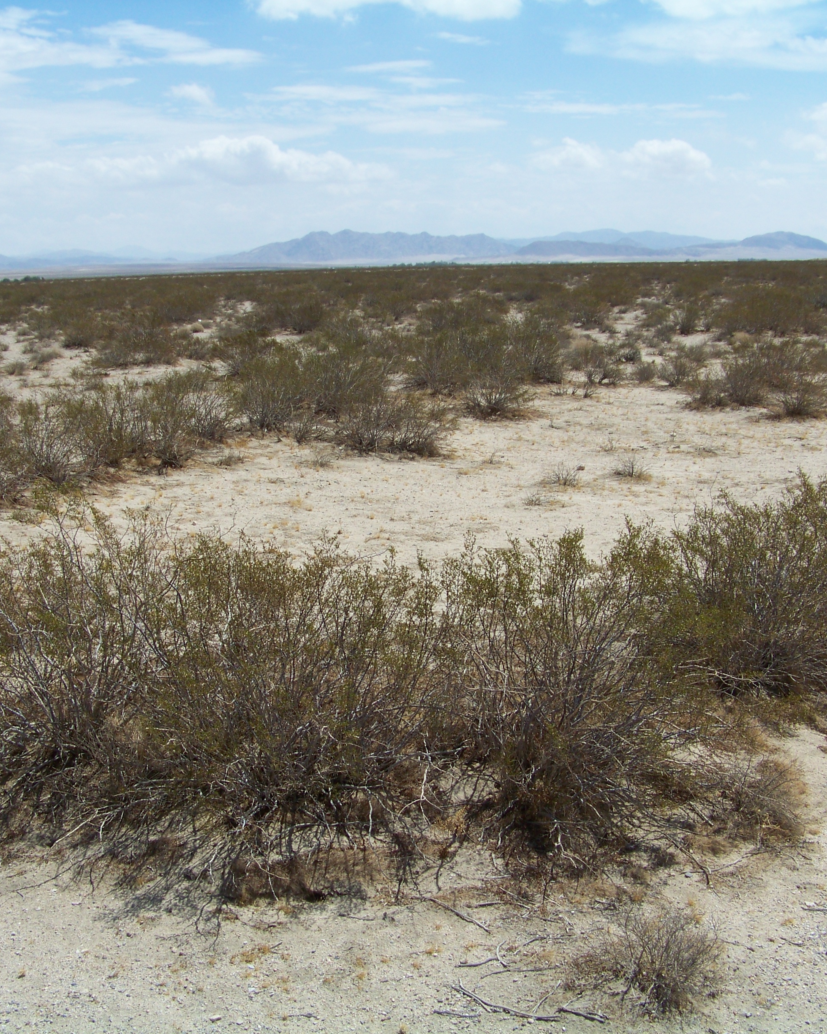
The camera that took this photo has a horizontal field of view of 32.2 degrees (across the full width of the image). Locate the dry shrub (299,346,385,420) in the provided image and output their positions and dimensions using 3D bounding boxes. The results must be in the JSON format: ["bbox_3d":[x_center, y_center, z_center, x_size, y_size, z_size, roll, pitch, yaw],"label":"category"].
[{"bbox_3d":[-0.799,-1.543,16.229,0.962,0.789,0.866,-1,10,-3],"label":"dry shrub"}]

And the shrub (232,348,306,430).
[{"bbox_3d":[-1.525,-1.345,15.108,0.752,0.803,0.752,-1,10,-6],"label":"shrub"}]

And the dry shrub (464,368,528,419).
[{"bbox_3d":[0.932,-1.404,16.091,0.694,0.517,0.624,0,10,3],"label":"dry shrub"}]

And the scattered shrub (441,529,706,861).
[{"bbox_3d":[0.491,0.482,4.252,0.795,0.877,0.795,1,10,7],"label":"scattered shrub"}]

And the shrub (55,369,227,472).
[{"bbox_3d":[-2.390,-0.863,12.439,1.449,0.791,1.014,-2,10,-11],"label":"shrub"}]

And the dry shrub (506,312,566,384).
[{"bbox_3d":[1.766,-2.430,20.573,0.828,0.978,0.828,0,10,5],"label":"dry shrub"}]

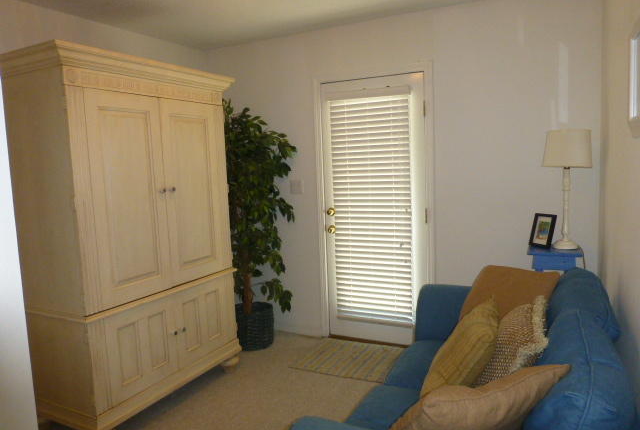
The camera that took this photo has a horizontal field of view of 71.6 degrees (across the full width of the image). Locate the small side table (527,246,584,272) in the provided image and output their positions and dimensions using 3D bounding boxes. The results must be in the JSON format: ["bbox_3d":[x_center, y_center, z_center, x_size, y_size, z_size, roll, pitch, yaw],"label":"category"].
[{"bbox_3d":[1.448,0.636,2.771,0.283,0.860,0.310,1,7,24],"label":"small side table"}]

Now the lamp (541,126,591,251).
[{"bbox_3d":[1.489,-0.149,2.676,0.257,0.720,0.257,1,7,24],"label":"lamp"}]

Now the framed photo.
[{"bbox_3d":[1.409,0.106,2.783,0.025,0.209,0.150,12,-1,-26],"label":"framed photo"}]

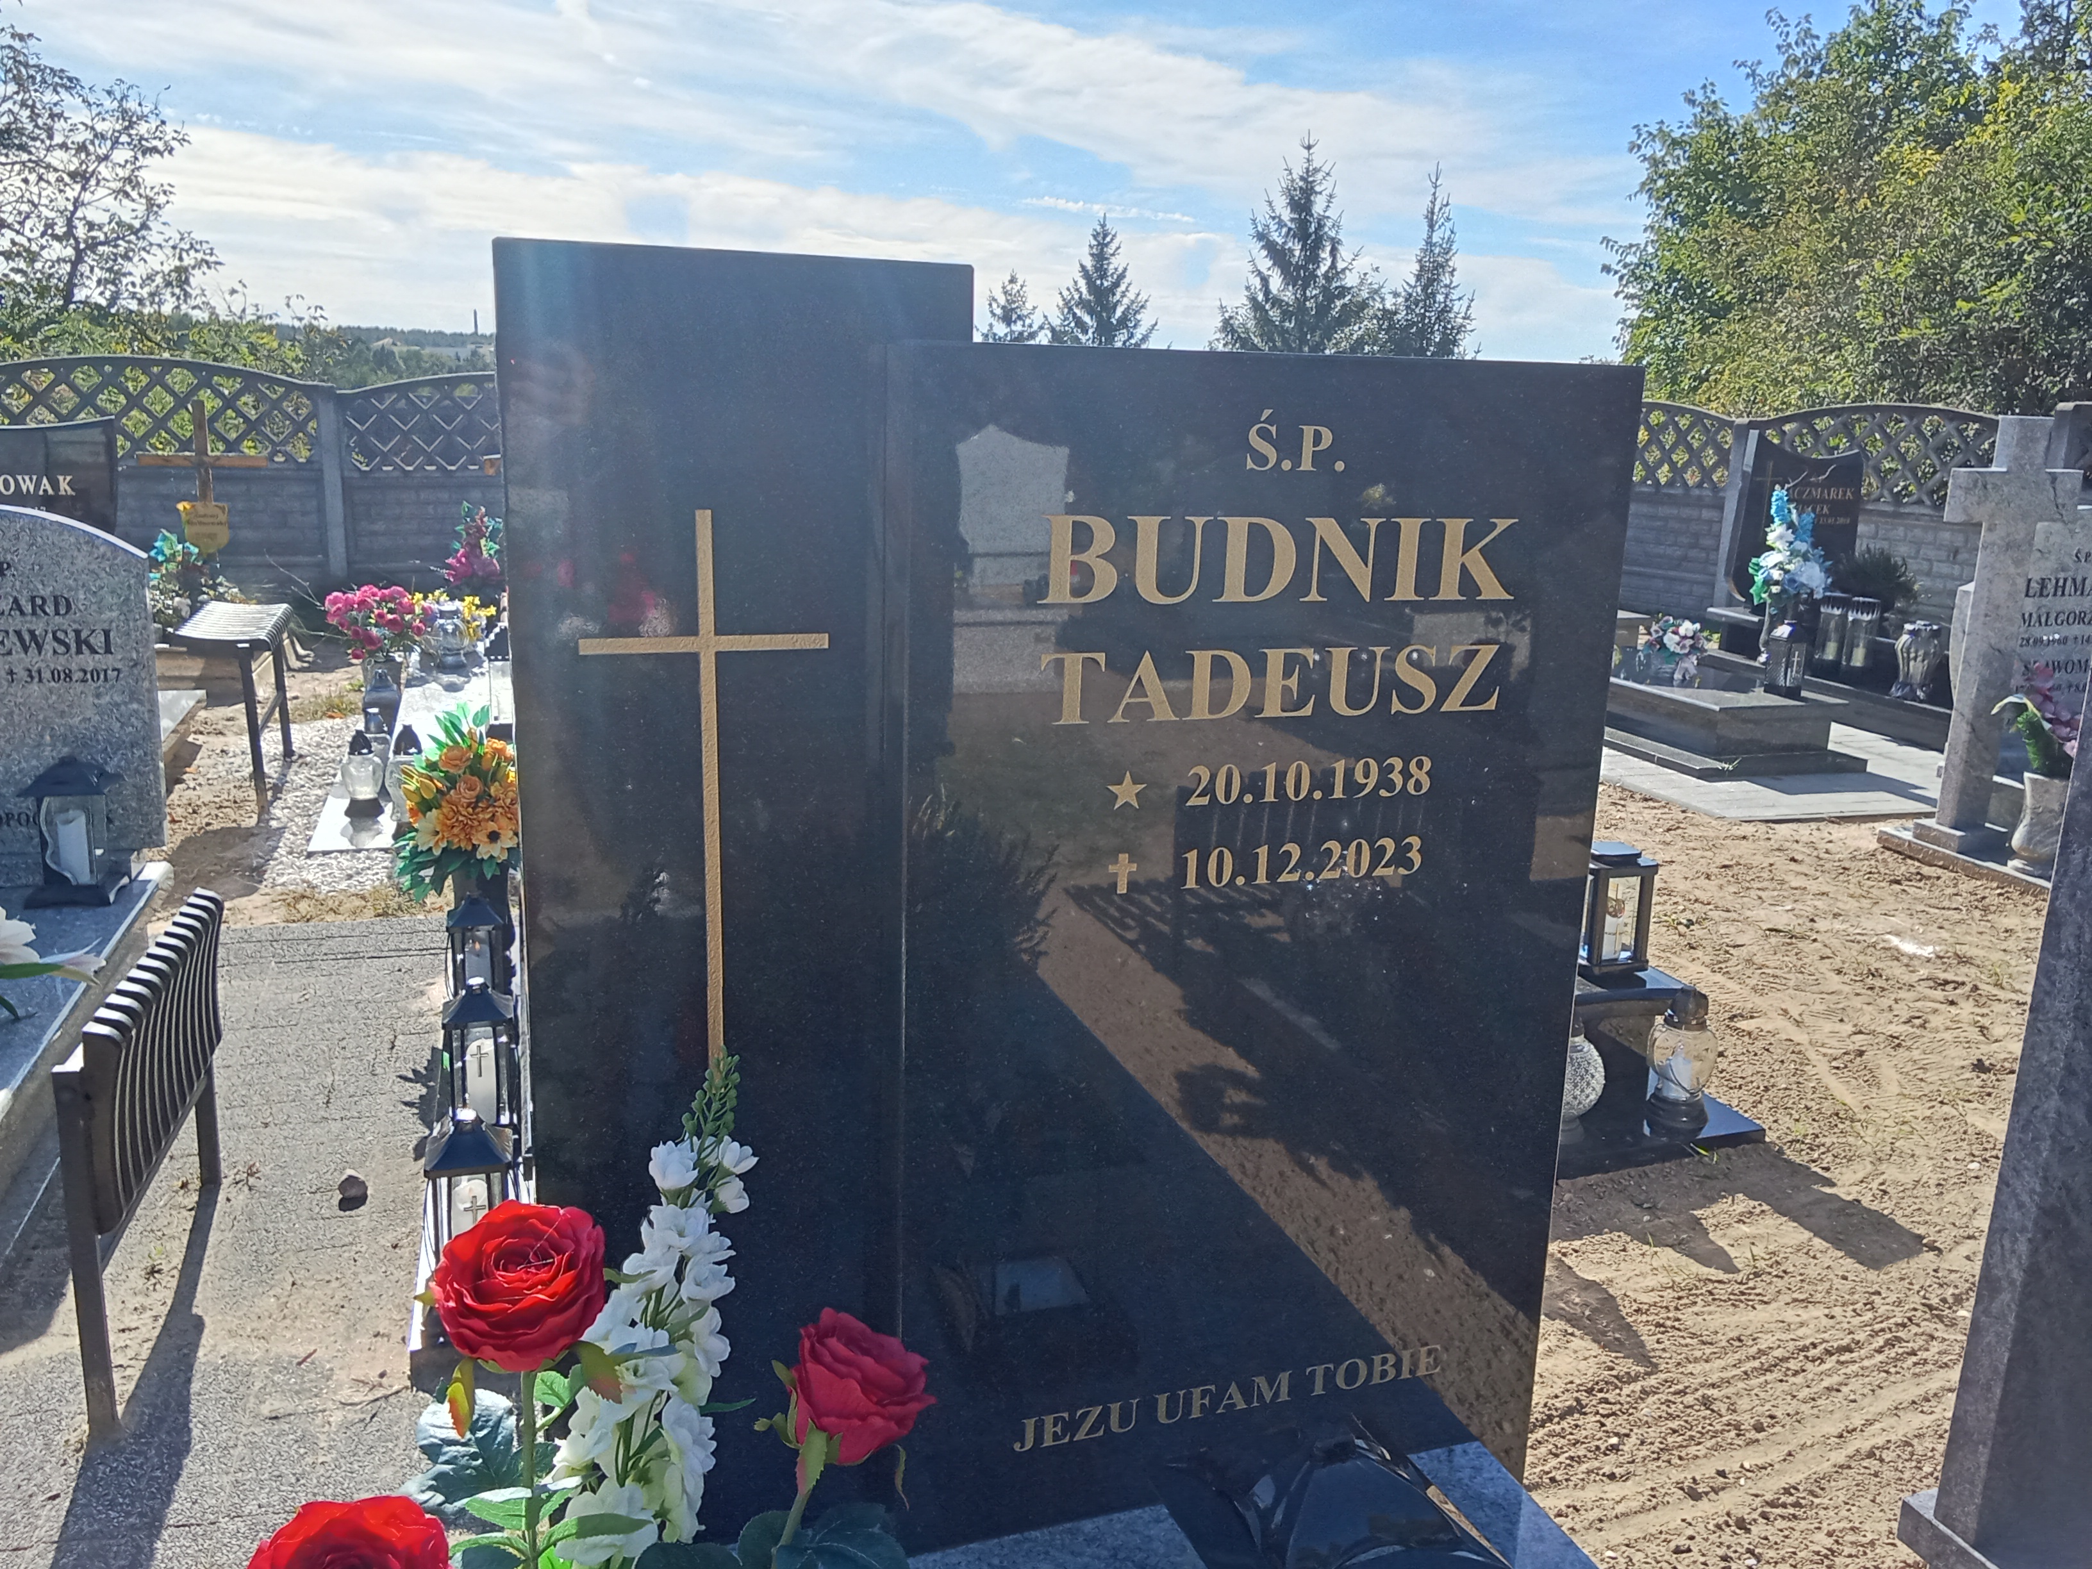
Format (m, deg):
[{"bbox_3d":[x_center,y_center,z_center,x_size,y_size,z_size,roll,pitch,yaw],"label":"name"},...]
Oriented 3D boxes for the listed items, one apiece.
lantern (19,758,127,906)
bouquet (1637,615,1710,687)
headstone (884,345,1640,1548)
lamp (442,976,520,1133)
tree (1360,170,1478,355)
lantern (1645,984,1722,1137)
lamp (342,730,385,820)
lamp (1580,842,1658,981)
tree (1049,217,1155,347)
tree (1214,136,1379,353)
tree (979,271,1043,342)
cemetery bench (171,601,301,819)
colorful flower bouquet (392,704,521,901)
[{"bbox_3d":[-2.011,0.086,3.363,0.157,0.289,0.174,-3,14,-18],"label":"lantern"},{"bbox_3d":[2.348,-0.498,6.106,0.270,0.260,0.250,-3,14,-18],"label":"bouquet"},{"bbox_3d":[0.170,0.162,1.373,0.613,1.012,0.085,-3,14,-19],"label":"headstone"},{"bbox_3d":[-0.909,0.442,2.621,0.118,0.281,0.118,-3,14,-18],"label":"lamp"},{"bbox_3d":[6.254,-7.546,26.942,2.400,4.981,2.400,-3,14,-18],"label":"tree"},{"bbox_3d":[1.126,0.481,2.876,0.133,0.265,0.133,-3,14,-18],"label":"lantern"},{"bbox_3d":[-1.884,-0.032,4.495,0.108,0.232,0.108,-3,14,-18],"label":"lamp"},{"bbox_3d":[0.952,0.209,2.772,0.112,0.211,0.112,-3,14,-18],"label":"lamp"},{"bbox_3d":[0.888,-7.264,27.046,2.400,4.082,2.400,-3,14,-18],"label":"tree"},{"bbox_3d":[4.657,-8.971,30.666,3.500,6.041,3.500,-3,14,-18],"label":"tree"},{"bbox_3d":[-0.917,-10.529,40.476,2.600,4.254,2.600,-3,14,-18],"label":"tree"},{"bbox_3d":[-2.462,-0.237,5.009,0.286,0.525,0.850,-3,14,-18],"label":"cemetery bench"},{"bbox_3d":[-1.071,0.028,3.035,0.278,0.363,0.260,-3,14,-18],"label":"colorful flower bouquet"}]

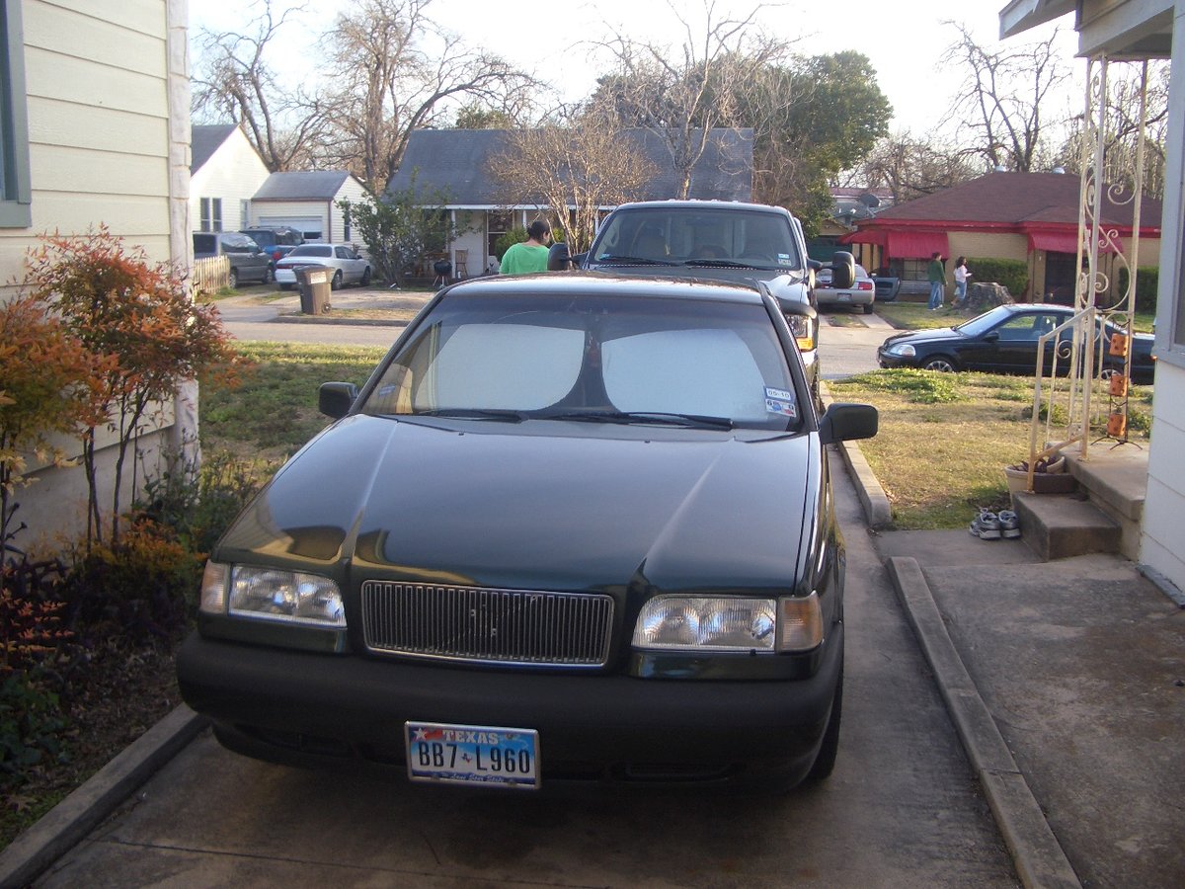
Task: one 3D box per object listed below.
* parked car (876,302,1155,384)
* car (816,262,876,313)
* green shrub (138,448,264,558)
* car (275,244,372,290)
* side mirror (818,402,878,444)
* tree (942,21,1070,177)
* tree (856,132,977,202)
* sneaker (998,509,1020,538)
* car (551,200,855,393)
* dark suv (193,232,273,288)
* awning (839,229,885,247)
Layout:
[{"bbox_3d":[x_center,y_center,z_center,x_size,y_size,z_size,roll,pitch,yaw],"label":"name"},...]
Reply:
[{"bbox_3d":[6.884,-1.552,19.046,4.420,1.380,1.720,3,10,8],"label":"parked car"},{"bbox_3d":[7.482,-4.785,36.286,1.870,1.410,4.720,2,10,8],"label":"car"},{"bbox_3d":[-1.879,0.282,5.750,0.560,0.500,0.500,2,10,8],"label":"green shrub"},{"bbox_3d":[-8.810,-5.912,39.780,1.850,1.430,4.900,1,10,8],"label":"car"},{"bbox_3d":[0.946,-0.079,4.430,0.210,0.148,0.125,1,10,7],"label":"side mirror"},{"bbox_3d":[18.053,-12.513,51.875,6.600,11.390,6.500,2,10,8],"label":"tree"},{"bbox_3d":[16.514,-12.177,60.807,6.500,7.250,6.200,1,10,7],"label":"tree"},{"bbox_3d":[2.122,0.390,6.177,0.105,0.120,0.290,1,10,5],"label":"sneaker"},{"bbox_3d":[1.088,-1.309,11.710,2.060,1.980,5.700,2,9,8],"label":"car"},{"bbox_3d":[-12.090,-6.056,39.246,1.880,1.760,4.850,1,10,7],"label":"dark suv"},{"bbox_3d":[10.109,-7.706,44.844,1.000,0.600,5.000,1,10,7],"label":"awning"}]

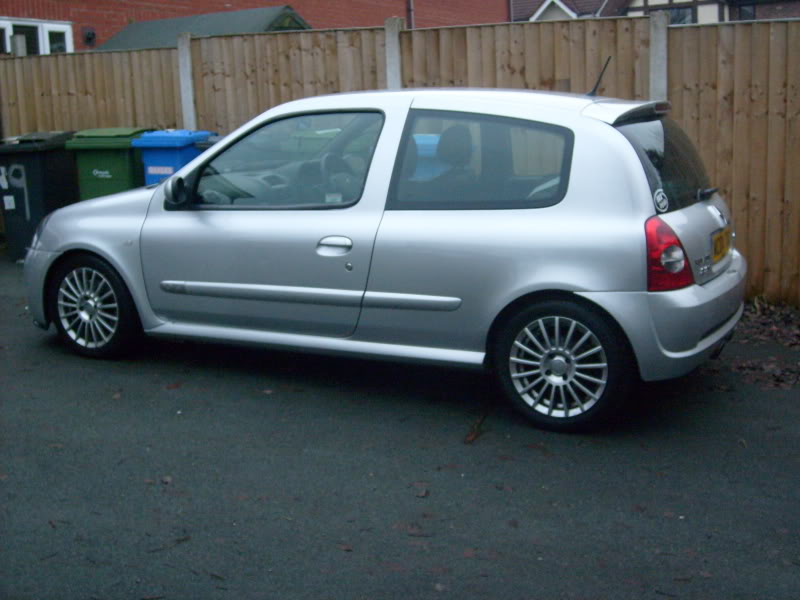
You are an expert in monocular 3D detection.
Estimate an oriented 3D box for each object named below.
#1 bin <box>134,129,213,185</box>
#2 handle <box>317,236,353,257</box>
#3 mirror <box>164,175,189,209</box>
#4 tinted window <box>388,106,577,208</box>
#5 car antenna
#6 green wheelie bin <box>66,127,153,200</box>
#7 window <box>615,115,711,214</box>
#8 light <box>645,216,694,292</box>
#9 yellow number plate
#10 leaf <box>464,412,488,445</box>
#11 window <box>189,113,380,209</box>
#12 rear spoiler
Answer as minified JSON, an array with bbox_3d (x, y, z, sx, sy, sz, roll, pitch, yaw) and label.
[{"bbox_3d":[-1.925,-0.925,8.620,0.510,1.060,0.600,2,11,18],"label":"bin"},{"bbox_3d":[-0.285,-0.233,4.332,0.183,0.090,0.050,6,12,26],"label":"handle"},{"bbox_3d":[-1.027,-0.504,4.595,0.090,0.145,0.180,4,11,18],"label":"mirror"},{"bbox_3d":[0.326,-0.583,4.115,0.773,0.447,0.050,4,-8,24],"label":"tinted window"},{"bbox_3d":[0.906,-1.010,4.503,0.025,0.200,0.025,35,23,17],"label":"car antenna"},{"bbox_3d":[-2.455,-0.930,8.600,0.555,1.070,0.680,-1,10,1],"label":"green wheelie bin"},{"bbox_3d":[1.221,-0.622,4.418,0.090,0.420,1.190,-25,-2,28],"label":"window"},{"bbox_3d":[1.045,-0.180,3.852,0.170,0.280,0.210,6,12,26],"label":"light"},{"bbox_3d":[1.423,-0.249,4.387,0.020,0.113,0.520,2,10,26],"label":"yellow number plate"},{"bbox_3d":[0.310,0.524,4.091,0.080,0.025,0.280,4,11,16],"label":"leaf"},{"bbox_3d":[-0.524,-0.631,4.522,0.971,0.420,0.060,3,-8,27],"label":"window"},{"bbox_3d":[1.071,-0.839,4.452,0.240,0.110,1.130,6,12,26],"label":"rear spoiler"}]

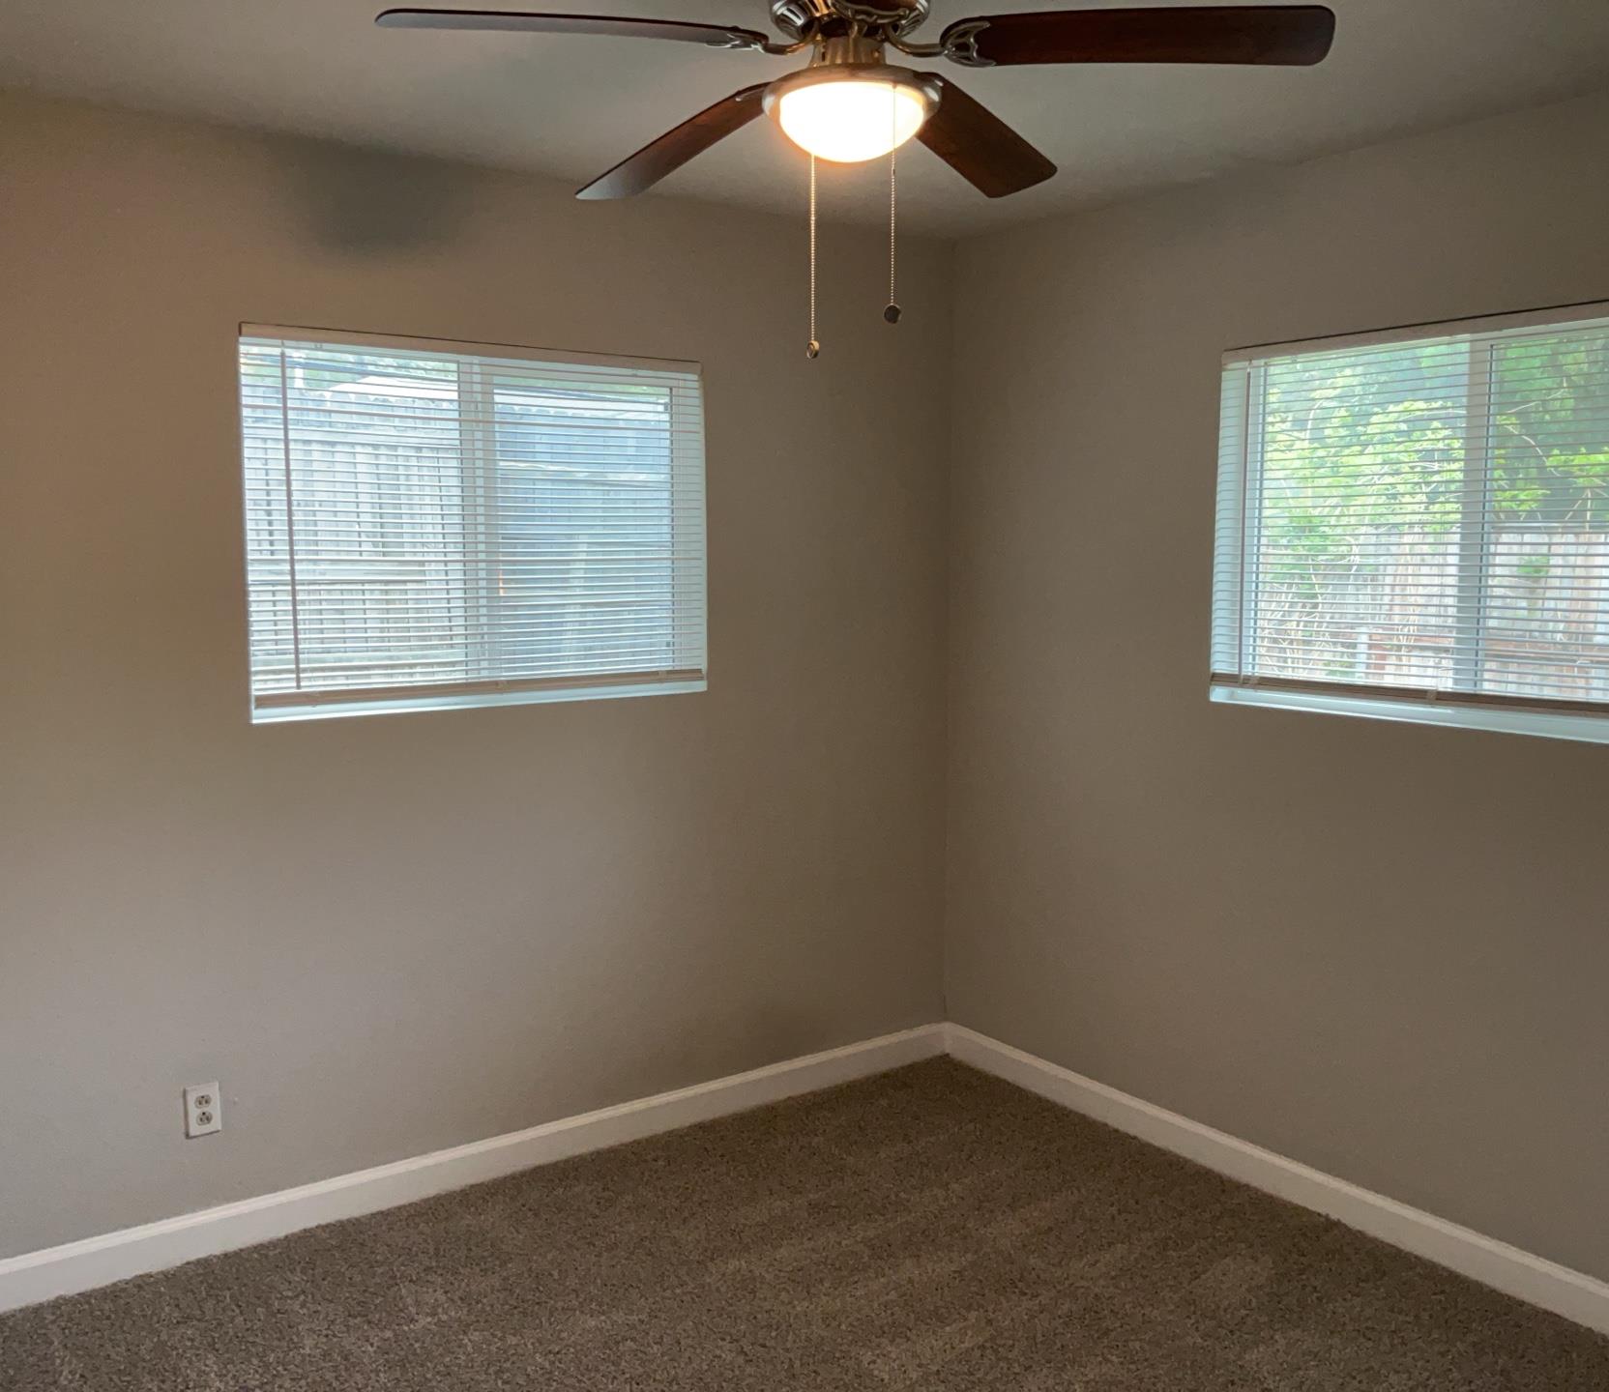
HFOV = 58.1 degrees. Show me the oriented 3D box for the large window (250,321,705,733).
[{"bbox_3d":[-0.752,-0.403,3.465,1.155,0.852,0.100,-4,7,-36],"label":"large window"}]

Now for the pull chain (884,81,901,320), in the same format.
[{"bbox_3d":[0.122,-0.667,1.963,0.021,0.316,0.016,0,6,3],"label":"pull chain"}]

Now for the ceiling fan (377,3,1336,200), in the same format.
[{"bbox_3d":[0.069,-0.937,2.032,1.270,0.335,1.250,0,6,-4],"label":"ceiling fan"}]

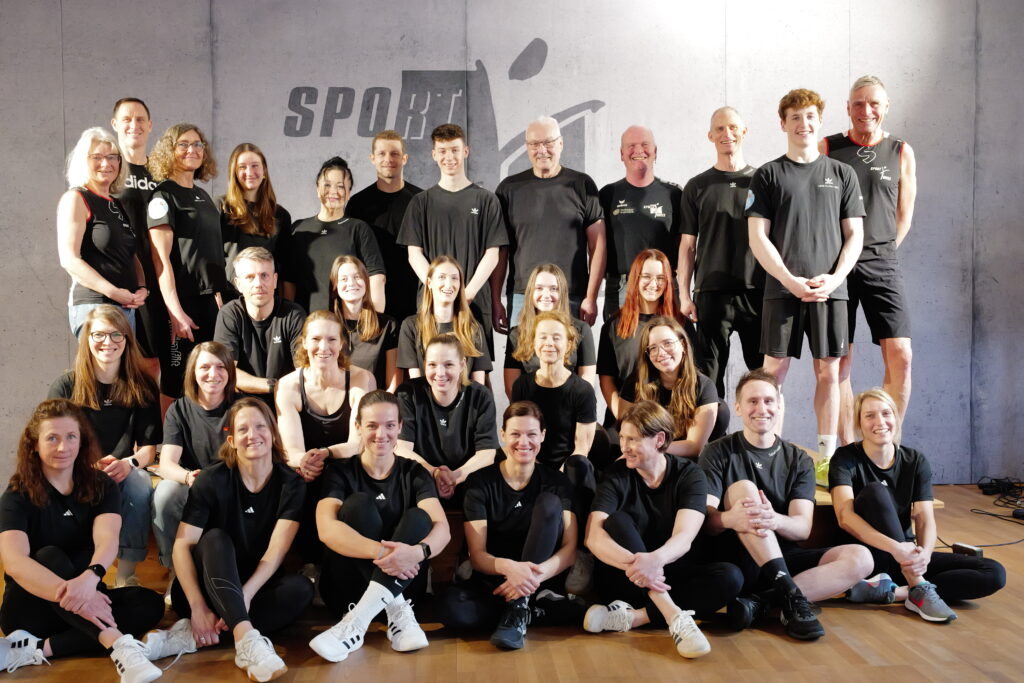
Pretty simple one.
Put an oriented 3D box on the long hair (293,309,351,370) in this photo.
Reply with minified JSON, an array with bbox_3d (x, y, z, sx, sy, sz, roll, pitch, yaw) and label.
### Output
[{"bbox_3d":[-0.783,-0.008,4.102,0.240,0.256,0.250,-1,2,-11],"label":"long hair"}]

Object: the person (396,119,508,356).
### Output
[{"bbox_3d":[-0.284,-0.193,4.746,0.530,1.680,0.320,0,2,-2],"label":"person"}]

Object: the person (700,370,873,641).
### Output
[{"bbox_3d":[1.005,0.550,3.743,0.620,0.879,0.740,0,2,6],"label":"person"}]

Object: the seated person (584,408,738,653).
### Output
[{"bbox_3d":[0.540,0.654,3.695,0.550,0.830,0.620,0,2,1],"label":"seated person"}]

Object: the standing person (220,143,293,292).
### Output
[{"bbox_3d":[-1.288,-0.192,5.020,0.440,1.623,0.280,-1,2,-19],"label":"standing person"}]

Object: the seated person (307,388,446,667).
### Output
[{"bbox_3d":[-0.465,0.602,3.520,0.500,0.840,0.700,0,2,-2],"label":"seated person"}]

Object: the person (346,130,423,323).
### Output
[{"bbox_3d":[-0.633,-0.227,5.145,0.500,1.700,0.300,0,2,-5],"label":"person"}]

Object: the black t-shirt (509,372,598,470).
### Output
[{"bbox_3d":[0.174,0.353,4.180,0.380,0.460,0.260,0,2,2],"label":"black t-shirt"}]

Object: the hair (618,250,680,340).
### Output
[{"bbox_3d":[0.605,-0.213,4.415,0.280,0.399,0.260,0,2,0],"label":"hair"}]

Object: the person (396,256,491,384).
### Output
[{"bbox_3d":[-0.298,0.131,4.400,0.460,1.014,0.550,0,2,-3],"label":"person"}]

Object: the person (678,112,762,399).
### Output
[{"bbox_3d":[1.033,-0.240,4.795,0.520,1.760,0.320,0,2,12],"label":"person"}]

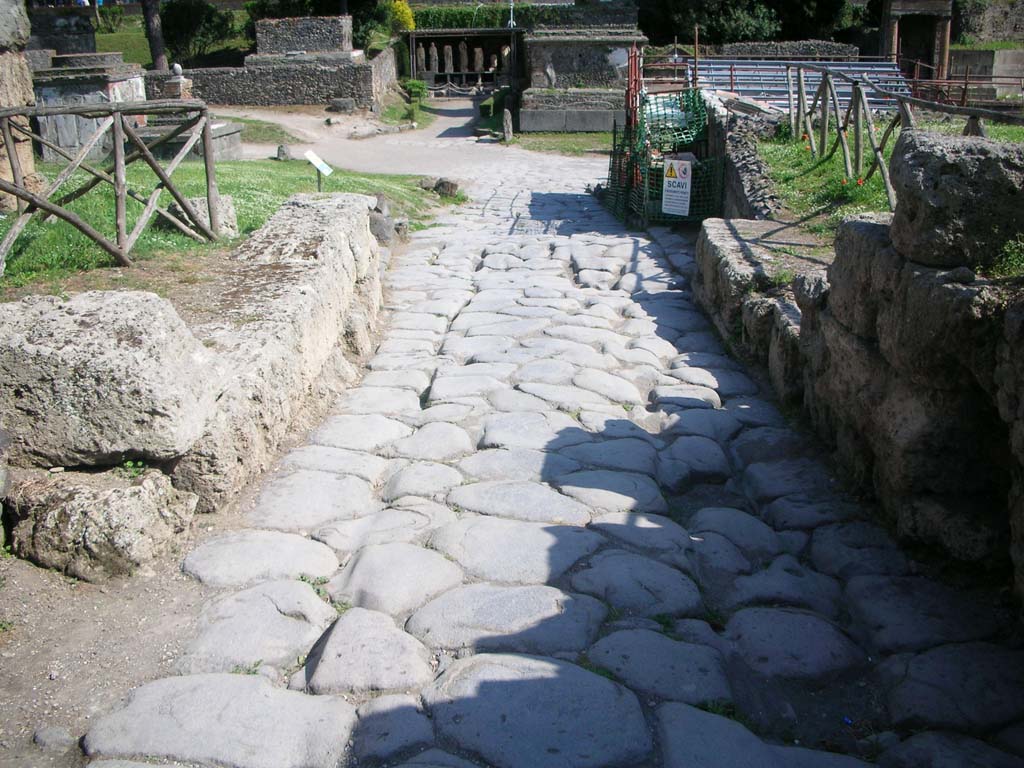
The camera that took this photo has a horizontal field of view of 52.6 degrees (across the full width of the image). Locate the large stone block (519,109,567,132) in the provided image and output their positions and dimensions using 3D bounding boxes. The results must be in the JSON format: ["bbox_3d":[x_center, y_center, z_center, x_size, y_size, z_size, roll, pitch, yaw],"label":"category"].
[{"bbox_3d":[1.018,-8.729,34.276,1.511,0.699,0.800,0,18,0],"label":"large stone block"}]

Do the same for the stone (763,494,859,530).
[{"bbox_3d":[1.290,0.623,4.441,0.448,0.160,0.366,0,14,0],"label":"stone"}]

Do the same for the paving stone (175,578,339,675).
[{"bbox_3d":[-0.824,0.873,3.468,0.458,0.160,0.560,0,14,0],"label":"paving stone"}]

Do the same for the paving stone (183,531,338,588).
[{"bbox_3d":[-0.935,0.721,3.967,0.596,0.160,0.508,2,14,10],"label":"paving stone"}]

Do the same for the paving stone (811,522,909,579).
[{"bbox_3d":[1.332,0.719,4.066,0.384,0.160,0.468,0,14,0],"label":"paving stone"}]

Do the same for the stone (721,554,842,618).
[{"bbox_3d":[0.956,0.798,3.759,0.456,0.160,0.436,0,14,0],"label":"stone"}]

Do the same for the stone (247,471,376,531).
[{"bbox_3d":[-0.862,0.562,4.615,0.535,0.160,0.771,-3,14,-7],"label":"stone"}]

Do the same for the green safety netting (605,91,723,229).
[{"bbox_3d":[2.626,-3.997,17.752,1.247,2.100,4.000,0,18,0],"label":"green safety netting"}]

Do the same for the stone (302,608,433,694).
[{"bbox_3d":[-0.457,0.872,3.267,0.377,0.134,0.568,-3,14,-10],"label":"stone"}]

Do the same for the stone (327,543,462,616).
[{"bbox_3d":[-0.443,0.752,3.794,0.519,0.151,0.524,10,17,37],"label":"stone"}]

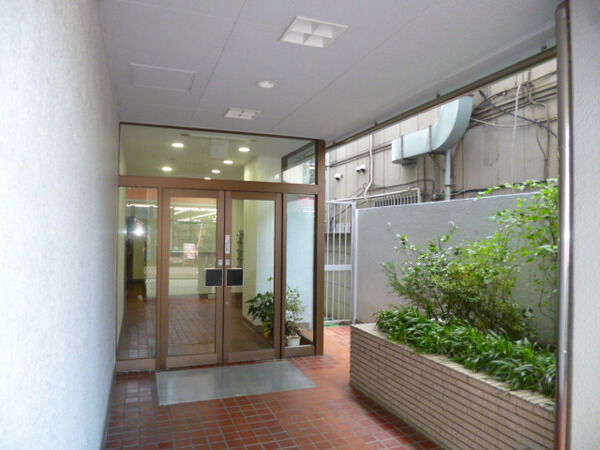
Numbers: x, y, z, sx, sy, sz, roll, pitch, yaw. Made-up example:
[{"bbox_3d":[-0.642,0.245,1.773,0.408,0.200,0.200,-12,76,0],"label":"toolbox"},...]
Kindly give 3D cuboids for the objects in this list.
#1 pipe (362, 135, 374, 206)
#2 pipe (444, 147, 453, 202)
[{"bbox_3d":[1.191,-0.949,7.181,0.080,1.274,0.200,1,-1,-19],"label":"pipe"},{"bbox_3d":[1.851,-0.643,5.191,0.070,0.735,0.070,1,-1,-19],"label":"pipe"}]

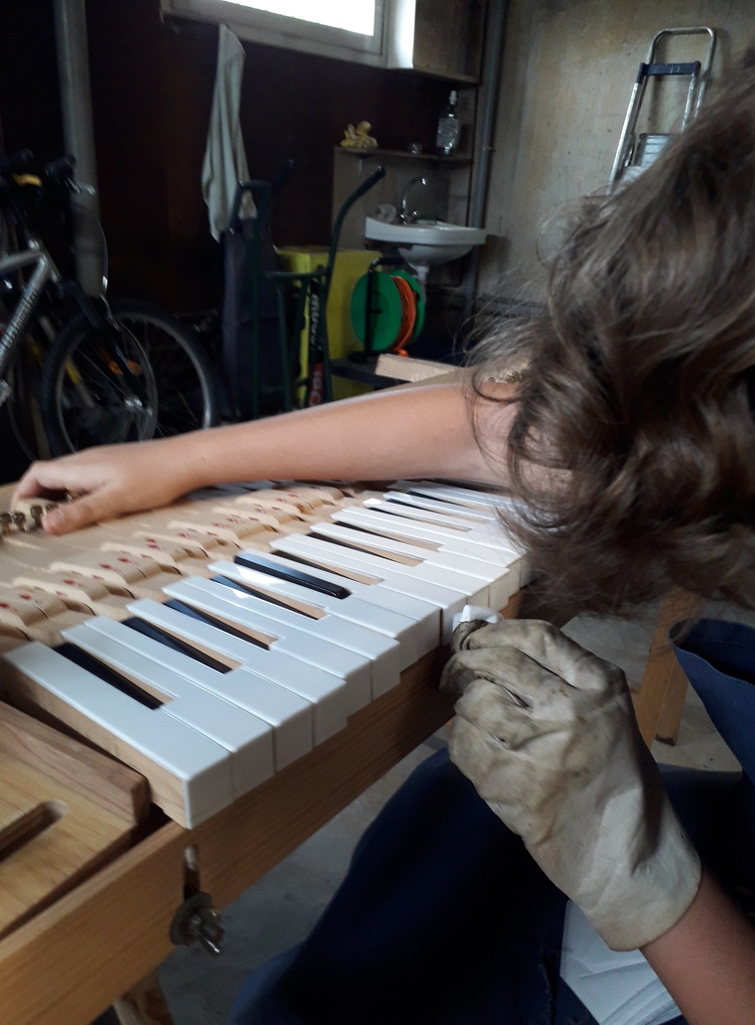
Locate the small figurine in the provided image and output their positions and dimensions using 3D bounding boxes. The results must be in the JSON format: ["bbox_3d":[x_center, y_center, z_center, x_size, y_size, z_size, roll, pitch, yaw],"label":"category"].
[{"bbox_3d":[-0.082,-1.687,3.583,0.150,0.120,0.100,-14,26,-38],"label":"small figurine"}]

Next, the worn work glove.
[{"bbox_3d":[0.117,0.153,0.487,0.105,0.205,0.090,-36,5,1],"label":"worn work glove"}]

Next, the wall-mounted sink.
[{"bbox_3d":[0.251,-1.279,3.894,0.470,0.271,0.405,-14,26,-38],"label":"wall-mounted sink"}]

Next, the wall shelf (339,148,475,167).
[{"bbox_3d":[0.139,-1.685,3.791,0.727,0.030,0.170,-14,26,-38],"label":"wall shelf"}]

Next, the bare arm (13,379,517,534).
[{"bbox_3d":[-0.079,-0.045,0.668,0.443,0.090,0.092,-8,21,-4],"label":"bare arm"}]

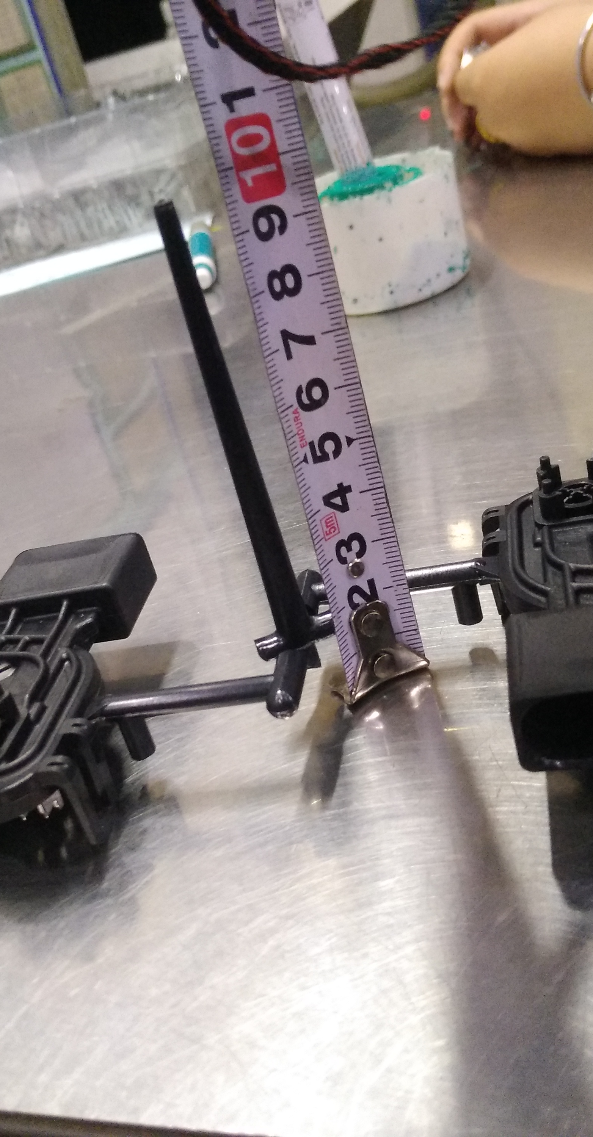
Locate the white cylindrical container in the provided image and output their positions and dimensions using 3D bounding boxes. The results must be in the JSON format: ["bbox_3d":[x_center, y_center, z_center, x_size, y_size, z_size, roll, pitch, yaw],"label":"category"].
[{"bbox_3d":[0.033,-0.149,0.465,0.076,0.047,0.076,-14,26,7],"label":"white cylindrical container"}]

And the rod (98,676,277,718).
[{"bbox_3d":[-0.022,0.025,0.202,0.037,0.005,0.005,-8,27,18],"label":"rod"}]

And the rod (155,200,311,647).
[{"bbox_3d":[-0.011,-0.023,0.193,0.006,0.085,0.006,-16,23,-1],"label":"rod"}]

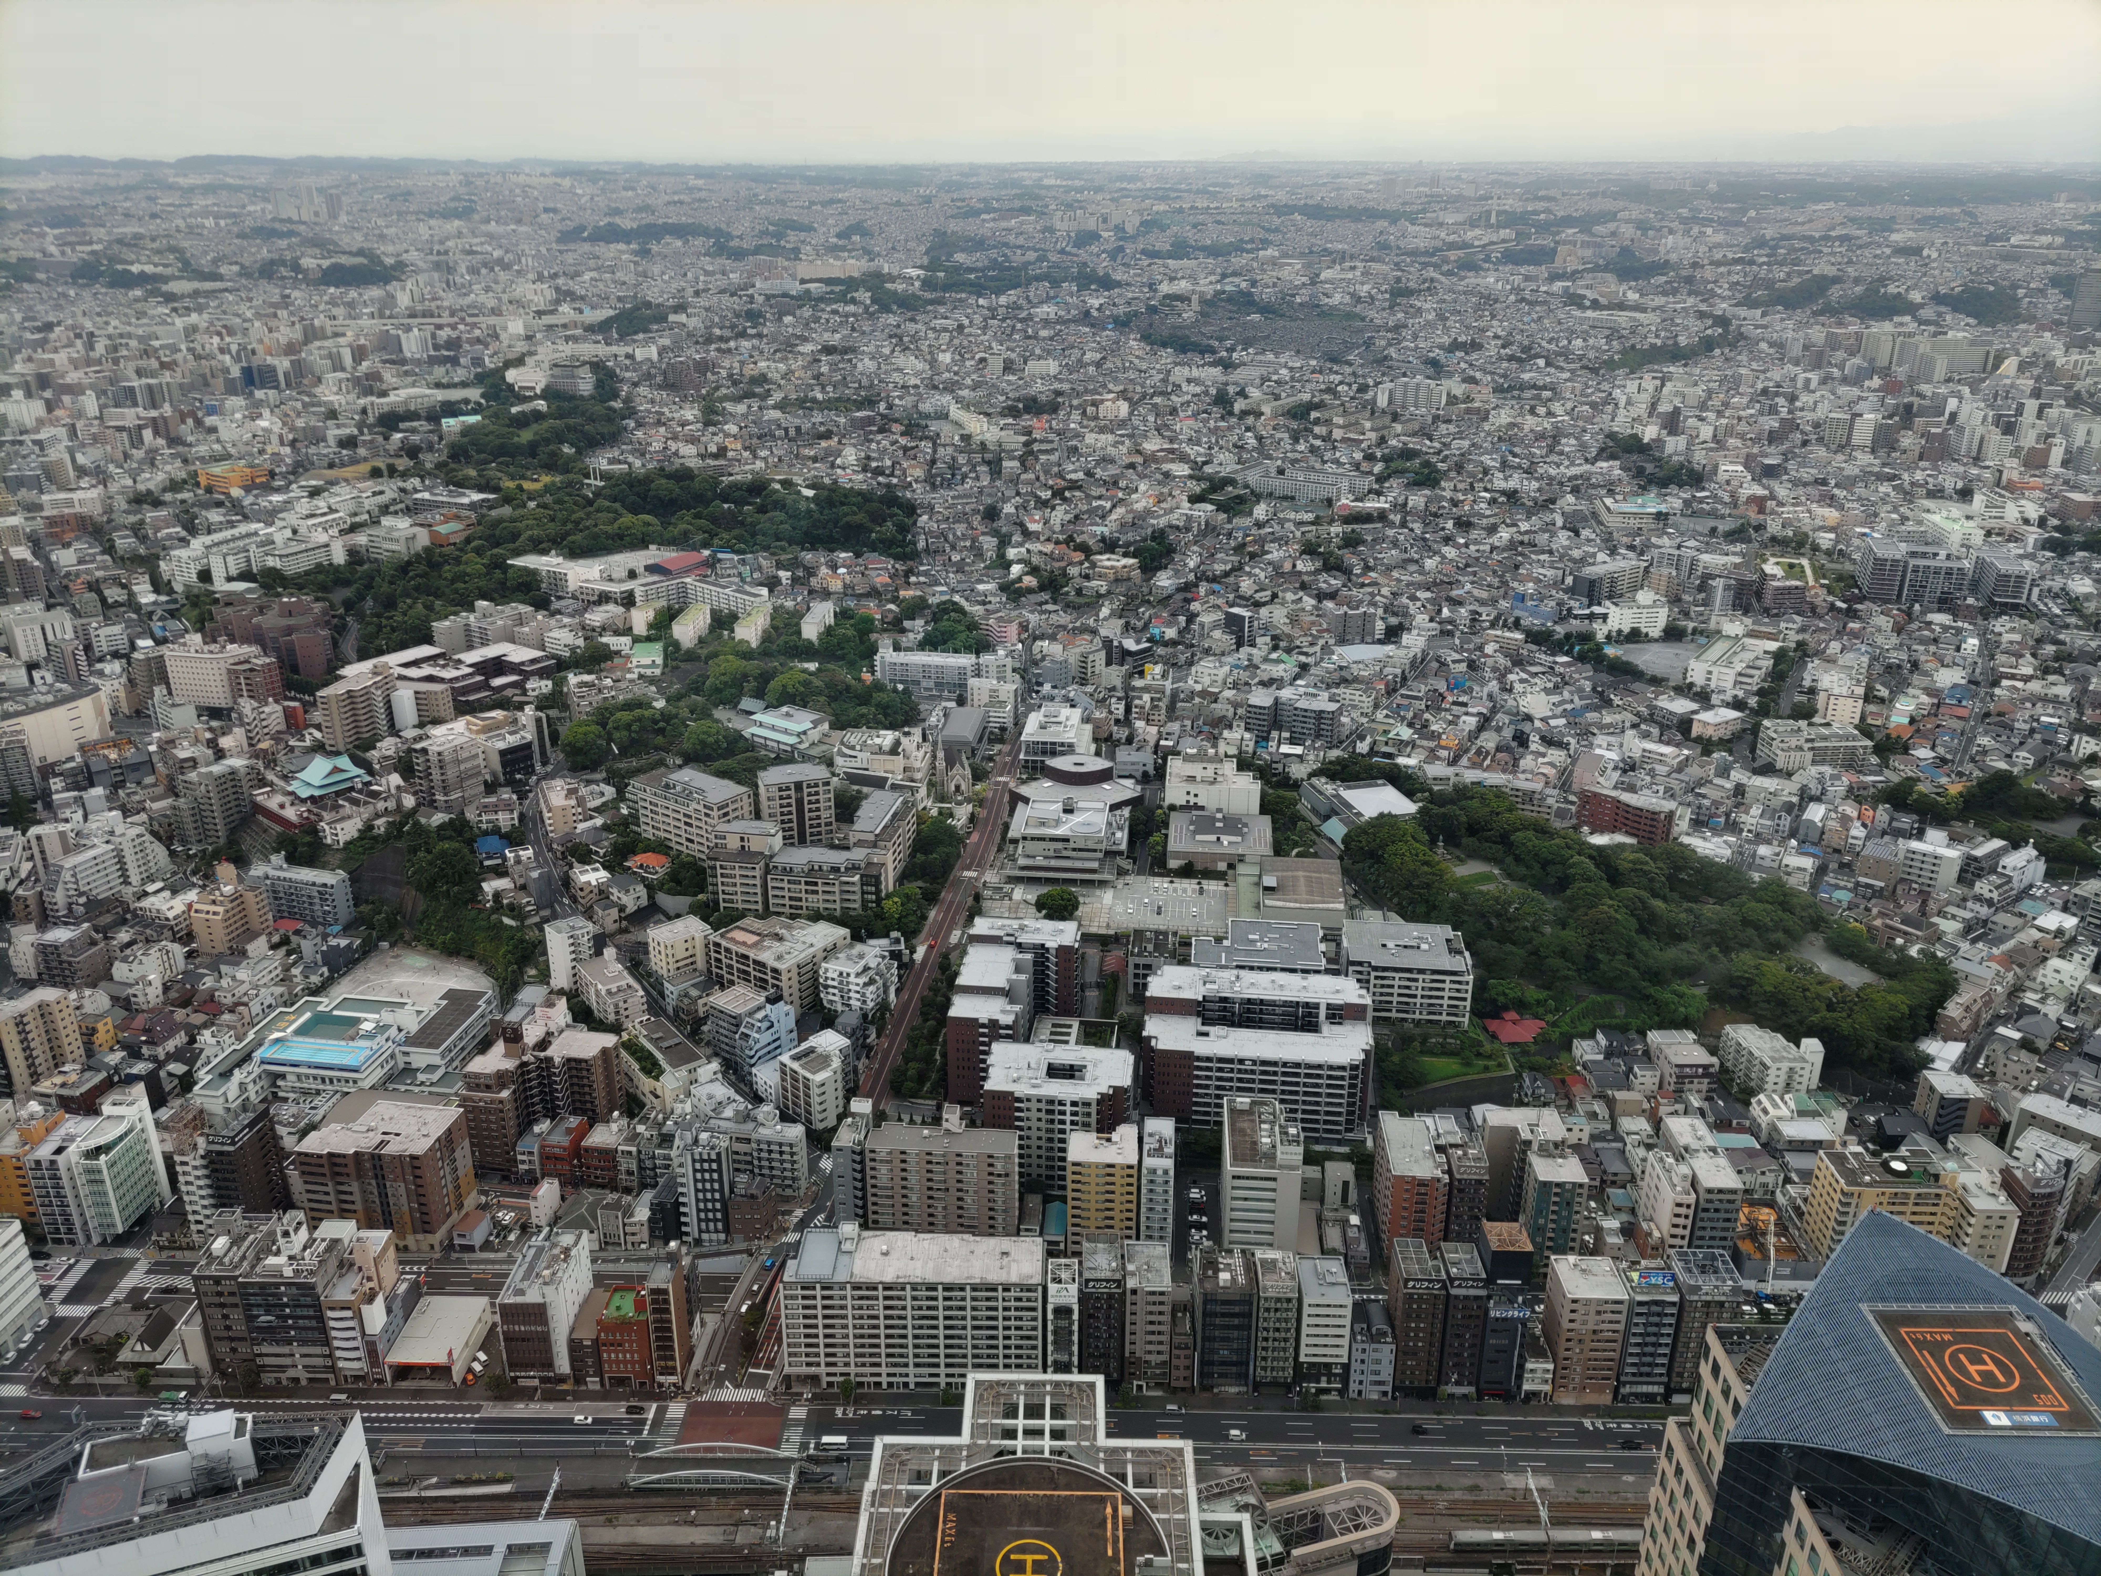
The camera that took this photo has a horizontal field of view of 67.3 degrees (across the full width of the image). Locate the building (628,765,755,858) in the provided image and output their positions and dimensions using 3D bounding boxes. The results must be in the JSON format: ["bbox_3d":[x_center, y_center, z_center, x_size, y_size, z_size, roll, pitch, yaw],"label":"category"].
[{"bbox_3d":[-137.240,10.460,609.370,47.000,26.000,18.800,15,26,33],"label":"building"}]

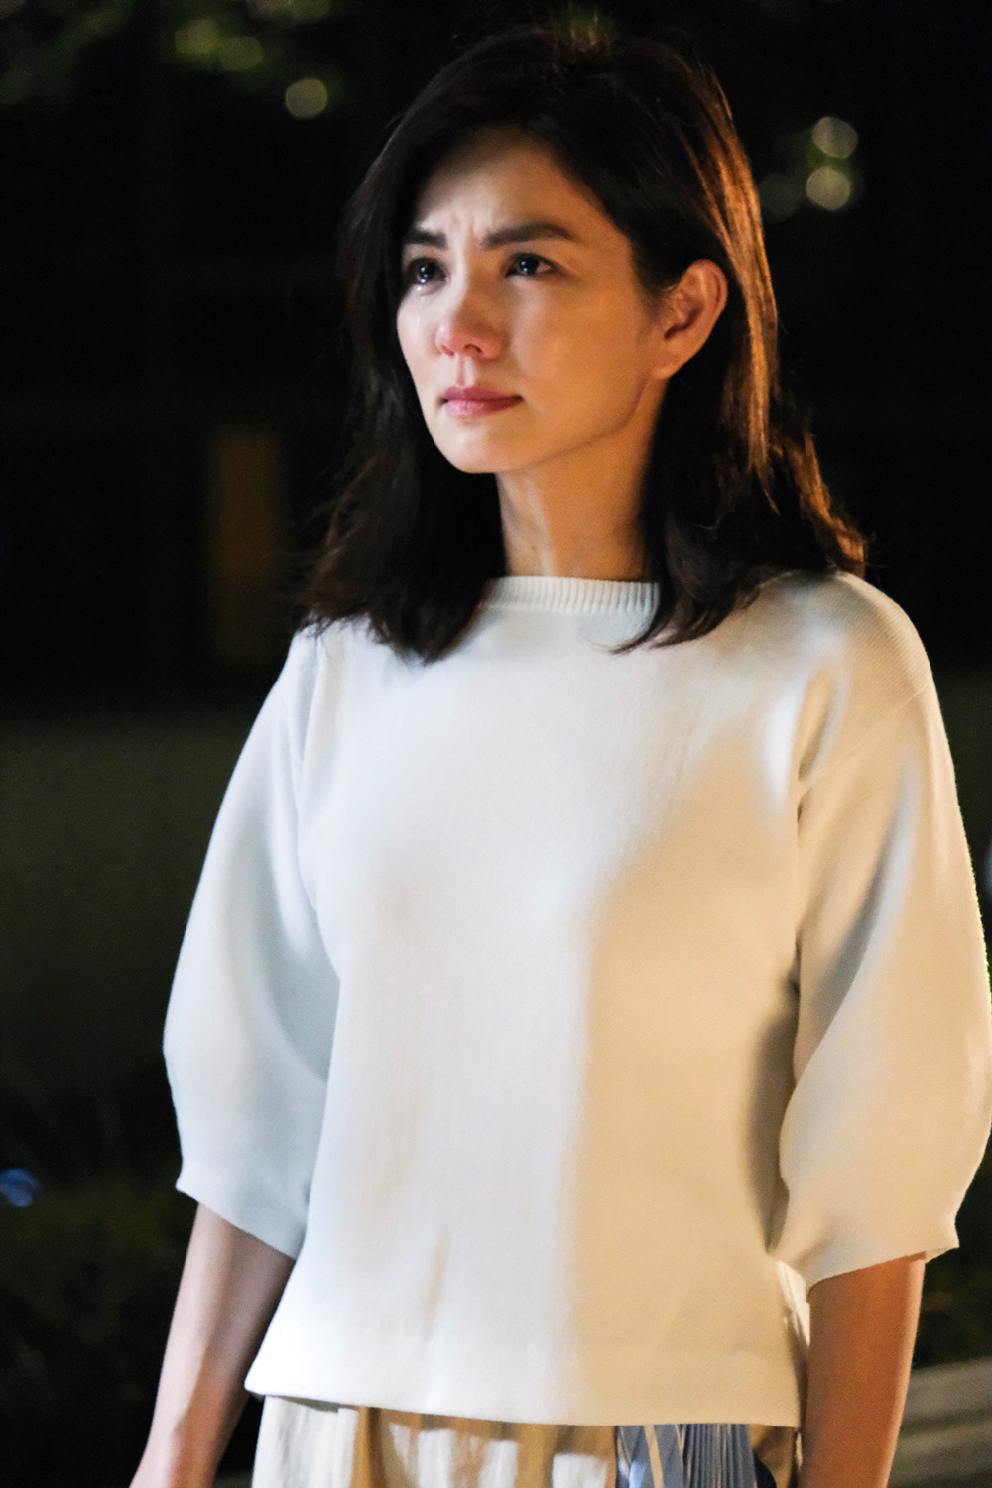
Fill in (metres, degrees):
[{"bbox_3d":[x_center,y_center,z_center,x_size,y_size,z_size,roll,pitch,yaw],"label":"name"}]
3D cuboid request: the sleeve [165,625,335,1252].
[{"bbox_3d":[-0.123,0.106,4.950,0.110,0.325,0.130,6,2,27],"label":"sleeve"}]

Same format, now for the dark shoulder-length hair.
[{"bbox_3d":[0.047,-0.213,4.870,0.260,0.335,0.245,1,2,32],"label":"dark shoulder-length hair"}]

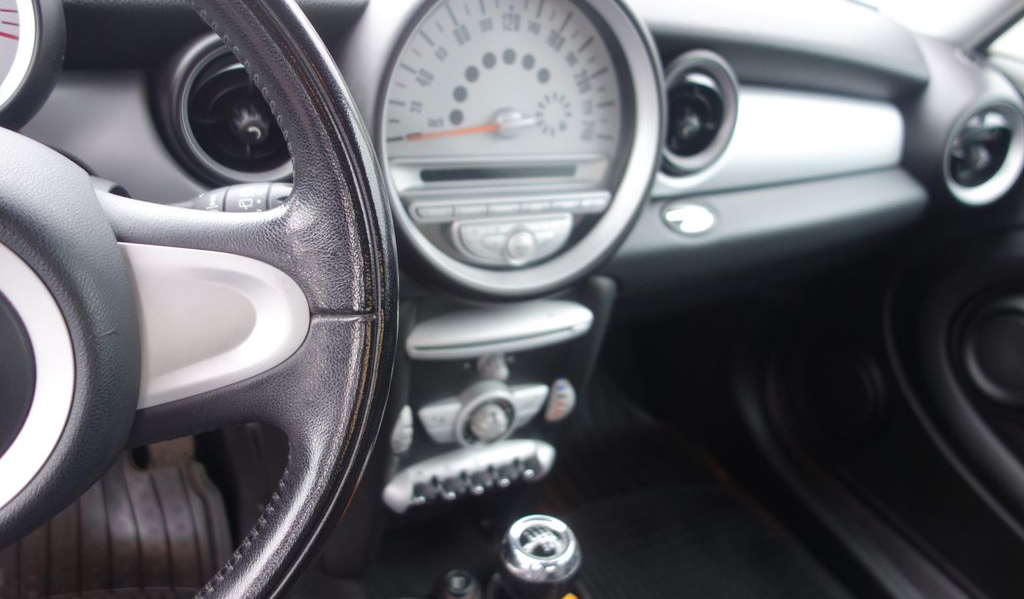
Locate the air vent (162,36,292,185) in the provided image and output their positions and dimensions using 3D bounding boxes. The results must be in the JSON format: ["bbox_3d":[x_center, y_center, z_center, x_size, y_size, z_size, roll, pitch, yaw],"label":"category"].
[{"bbox_3d":[-0.168,-0.124,0.518,0.100,0.100,0.040,-7,18,-27],"label":"air vent"}]

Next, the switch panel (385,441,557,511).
[{"bbox_3d":[-0.035,0.159,0.729,0.172,0.037,0.036,-7,31,-27],"label":"switch panel"}]

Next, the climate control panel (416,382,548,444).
[{"bbox_3d":[-0.024,0.098,0.694,0.126,0.050,0.030,-7,31,-27],"label":"climate control panel"}]

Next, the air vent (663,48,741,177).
[{"bbox_3d":[0.145,-0.162,0.682,0.100,0.100,0.040,-7,18,-27],"label":"air vent"}]

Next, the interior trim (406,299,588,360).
[{"bbox_3d":[-0.010,0.024,0.649,0.168,0.032,0.034,-7,31,-27],"label":"interior trim"}]

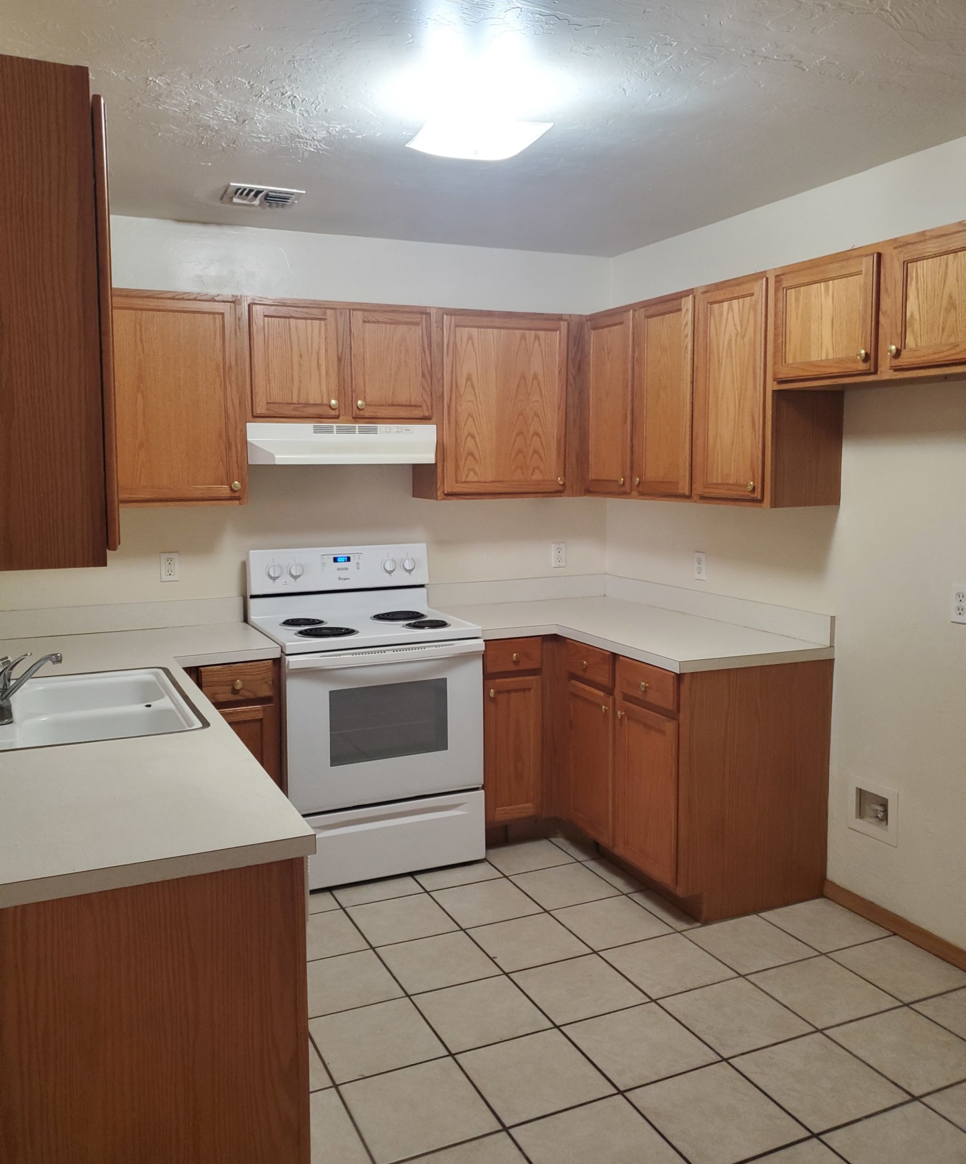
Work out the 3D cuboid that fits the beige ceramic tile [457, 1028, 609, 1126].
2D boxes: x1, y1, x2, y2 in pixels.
[{"bbox_3d":[0.130,1.243,2.432,0.304,0.010,0.304,-3,8,-25],"label":"beige ceramic tile"}]

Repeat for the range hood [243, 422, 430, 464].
[{"bbox_3d":[-0.563,-0.539,3.822,0.760,0.155,0.452,-3,7,-25],"label":"range hood"}]

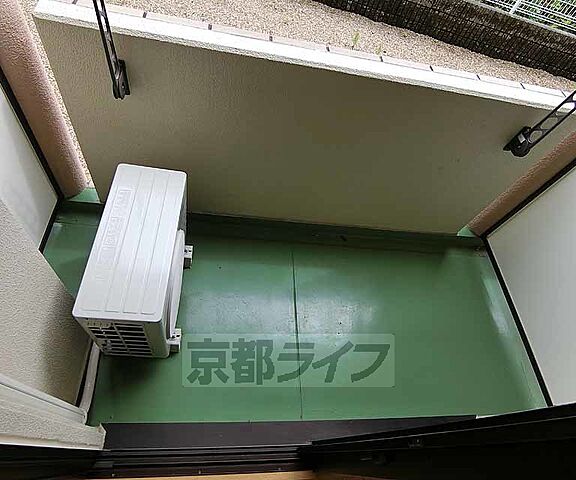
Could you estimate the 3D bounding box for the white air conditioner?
[{"bbox_3d":[-0.698,0.113,1.628,0.310,0.545,0.765,5,56,-12],"label":"white air conditioner"}]

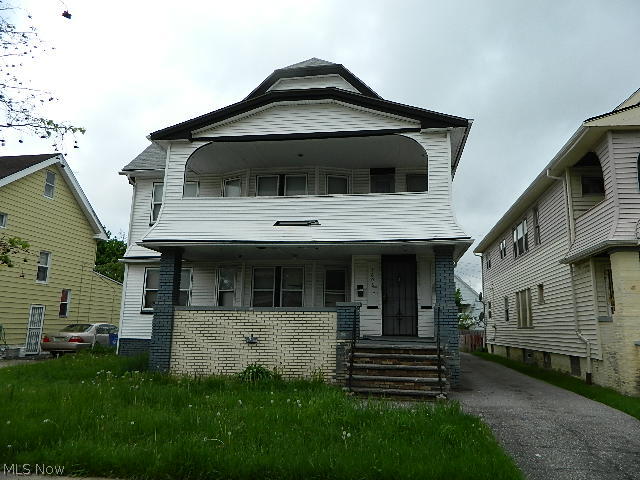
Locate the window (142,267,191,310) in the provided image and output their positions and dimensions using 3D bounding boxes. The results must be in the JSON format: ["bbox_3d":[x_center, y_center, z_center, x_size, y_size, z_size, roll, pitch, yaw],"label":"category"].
[{"bbox_3d":[-4.866,1.500,14.639,1.600,1.380,0.130,0,-11,9],"label":"window"}]

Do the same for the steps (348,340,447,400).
[{"bbox_3d":[1.636,2.769,9.903,1.900,1.080,1.450,0,-11,9],"label":"steps"}]

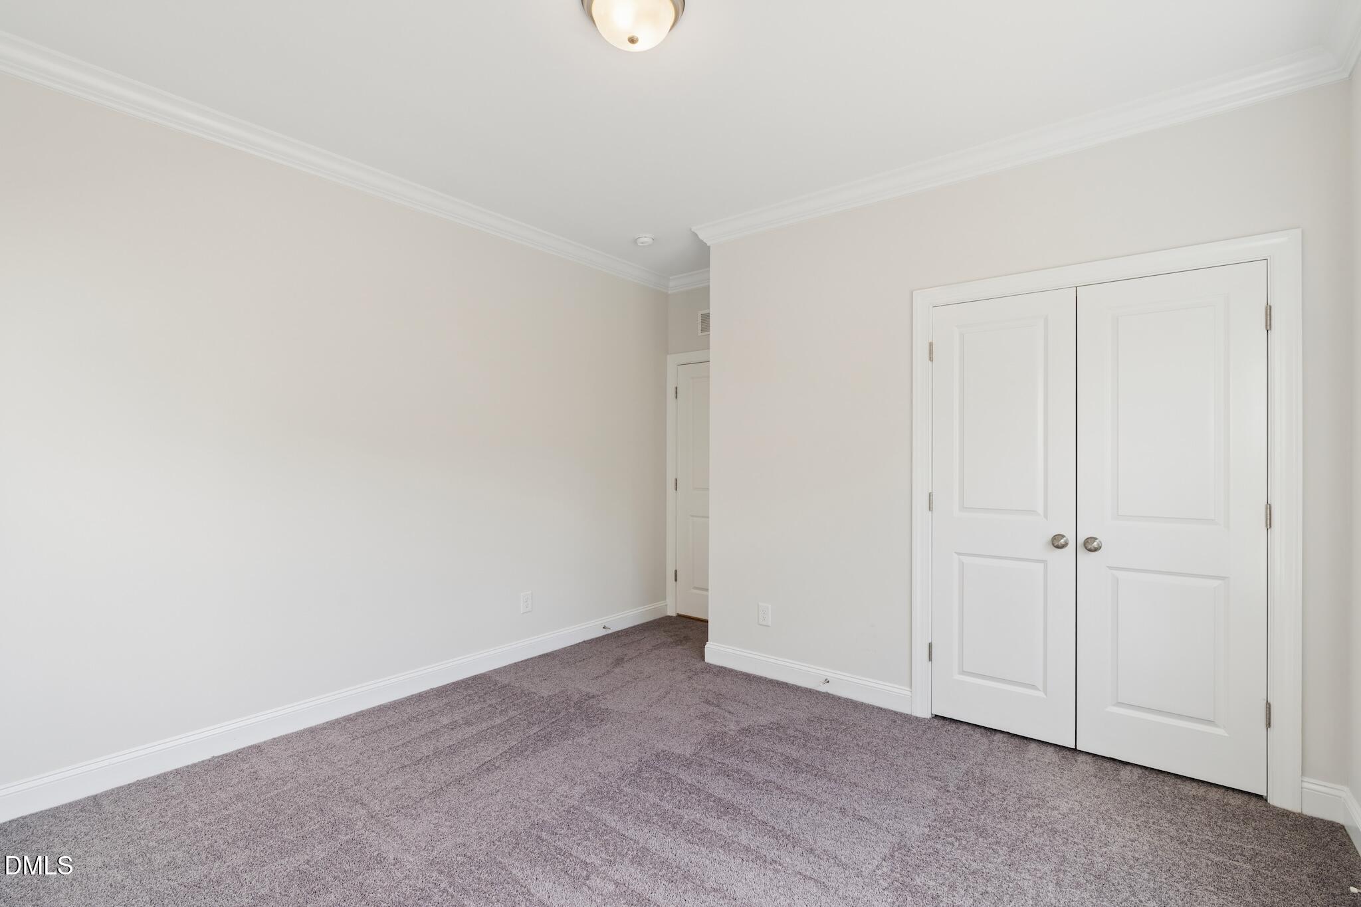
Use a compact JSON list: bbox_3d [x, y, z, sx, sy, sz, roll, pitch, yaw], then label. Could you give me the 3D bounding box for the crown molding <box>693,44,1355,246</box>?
[{"bbox_3d":[1.233,-1.393,3.027,2.891,0.104,0.085,0,0,38],"label":"crown molding"}]

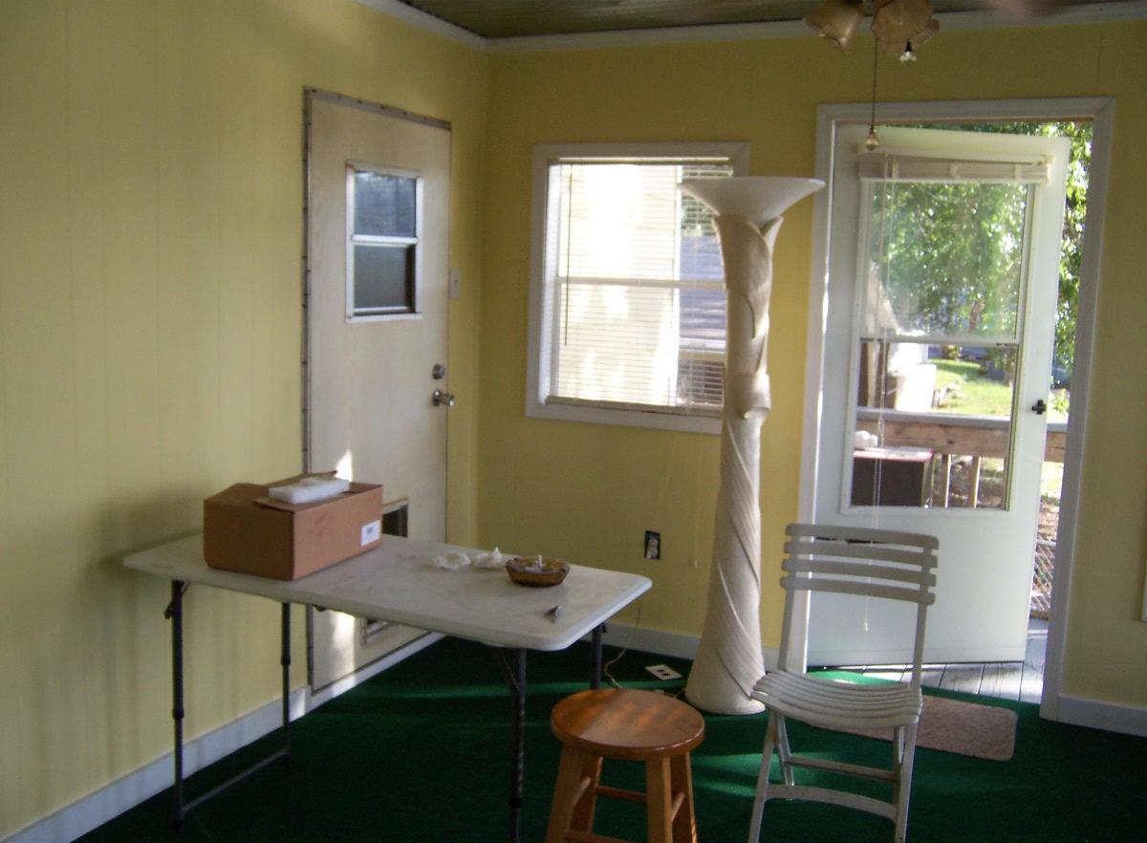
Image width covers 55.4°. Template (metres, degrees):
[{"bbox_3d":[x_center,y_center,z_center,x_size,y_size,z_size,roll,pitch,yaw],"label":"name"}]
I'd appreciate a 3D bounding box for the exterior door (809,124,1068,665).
[{"bbox_3d":[1.343,-0.053,4.048,0.880,2.000,0.060,1,8,-7],"label":"exterior door"}]

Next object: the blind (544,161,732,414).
[{"bbox_3d":[0.243,-0.519,4.207,0.745,0.958,0.050,5,9,24],"label":"blind"}]

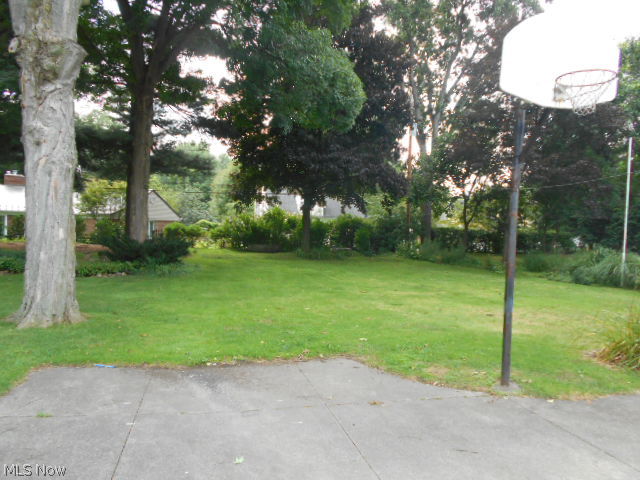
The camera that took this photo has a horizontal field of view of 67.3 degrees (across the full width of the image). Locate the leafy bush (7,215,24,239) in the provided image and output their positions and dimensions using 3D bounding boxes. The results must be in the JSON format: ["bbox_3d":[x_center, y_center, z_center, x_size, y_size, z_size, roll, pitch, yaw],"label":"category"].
[{"bbox_3d":[-24.071,-1.028,38.000,1.500,1.950,1.400,2,1,0],"label":"leafy bush"}]

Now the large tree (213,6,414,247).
[{"bbox_3d":[-0.644,-6.843,29.500,12.200,15.100,11.500,2,1,0],"label":"large tree"}]

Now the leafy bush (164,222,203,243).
[{"bbox_3d":[-8.803,-0.451,31.000,2.450,1.400,2.100,2,1,0],"label":"leafy bush"}]

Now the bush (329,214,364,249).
[{"bbox_3d":[1.764,-0.533,32.000,2.400,2.300,2.000,2,1,0],"label":"bush"}]

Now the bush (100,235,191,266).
[{"bbox_3d":[-6.864,0.371,18.800,3.600,1.250,2.500,2,1,0],"label":"bush"}]

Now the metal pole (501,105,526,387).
[{"bbox_3d":[2.095,0.040,5.210,0.090,3.100,0.090,2,1,-14],"label":"metal pole"}]

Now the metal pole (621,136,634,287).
[{"bbox_3d":[11.049,-1.026,17.300,0.085,5.450,0.085,2,1,0],"label":"metal pole"}]

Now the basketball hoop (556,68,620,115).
[{"bbox_3d":[2.345,-1.260,4.290,0.470,0.390,0.540,2,1,-14],"label":"basketball hoop"}]

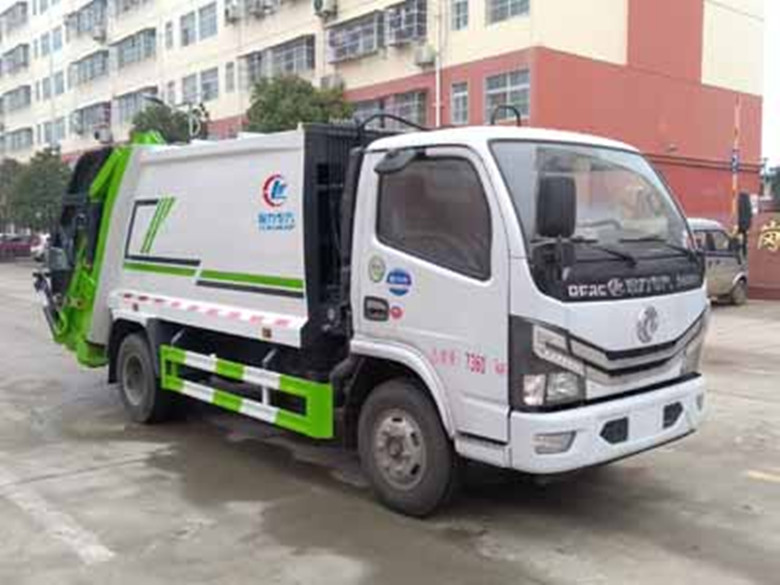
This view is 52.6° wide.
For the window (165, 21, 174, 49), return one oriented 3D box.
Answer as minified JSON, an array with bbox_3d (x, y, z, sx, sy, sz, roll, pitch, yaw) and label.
[{"bbox_3d":[-11.781,-13.748,42.159,0.150,1.350,0.850,-4,6,-42],"label":"window"}]

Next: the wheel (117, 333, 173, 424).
[{"bbox_3d":[-2.198,0.764,7.069,0.220,0.780,0.780,-5,6,-44],"label":"wheel"}]

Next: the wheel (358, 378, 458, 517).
[{"bbox_3d":[0.105,0.939,4.758,0.205,0.775,0.775,-5,6,-41],"label":"wheel"}]

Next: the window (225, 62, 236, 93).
[{"bbox_3d":[-7.329,-9.878,36.293,0.140,1.340,0.880,-5,6,-41],"label":"window"}]

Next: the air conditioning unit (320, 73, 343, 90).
[{"bbox_3d":[-2.346,-8.400,31.624,0.360,0.620,0.880,-4,6,-42],"label":"air conditioning unit"}]

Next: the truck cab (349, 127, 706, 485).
[{"bbox_3d":[0.925,-0.050,4.869,1.900,1.880,1.480,-5,6,-41],"label":"truck cab"}]

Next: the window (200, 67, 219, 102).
[{"bbox_3d":[-9.004,-10.376,39.343,0.150,1.500,1.750,-4,6,-42],"label":"window"}]

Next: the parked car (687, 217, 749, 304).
[{"bbox_3d":[6.110,-0.644,17.089,4.050,1.850,1.640,-3,5,-32],"label":"parked car"}]

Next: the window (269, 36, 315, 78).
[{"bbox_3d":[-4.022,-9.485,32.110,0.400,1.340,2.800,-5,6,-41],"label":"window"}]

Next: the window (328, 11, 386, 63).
[{"bbox_3d":[-1.238,-9.278,28.952,0.450,1.410,2.830,-5,6,-41],"label":"window"}]

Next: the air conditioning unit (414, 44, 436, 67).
[{"bbox_3d":[1.163,-7.872,26.255,0.320,0.580,0.800,-5,6,-41],"label":"air conditioning unit"}]

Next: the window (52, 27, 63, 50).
[{"bbox_3d":[-22.282,-16.972,52.925,0.160,1.360,1.750,-5,6,-41],"label":"window"}]

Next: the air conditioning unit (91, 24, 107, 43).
[{"bbox_3d":[-17.575,-15.670,47.717,0.360,0.650,0.880,-4,6,-42],"label":"air conditioning unit"}]

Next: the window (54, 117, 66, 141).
[{"bbox_3d":[-22.918,-11.292,54.807,0.150,1.500,1.750,-4,6,-42],"label":"window"}]

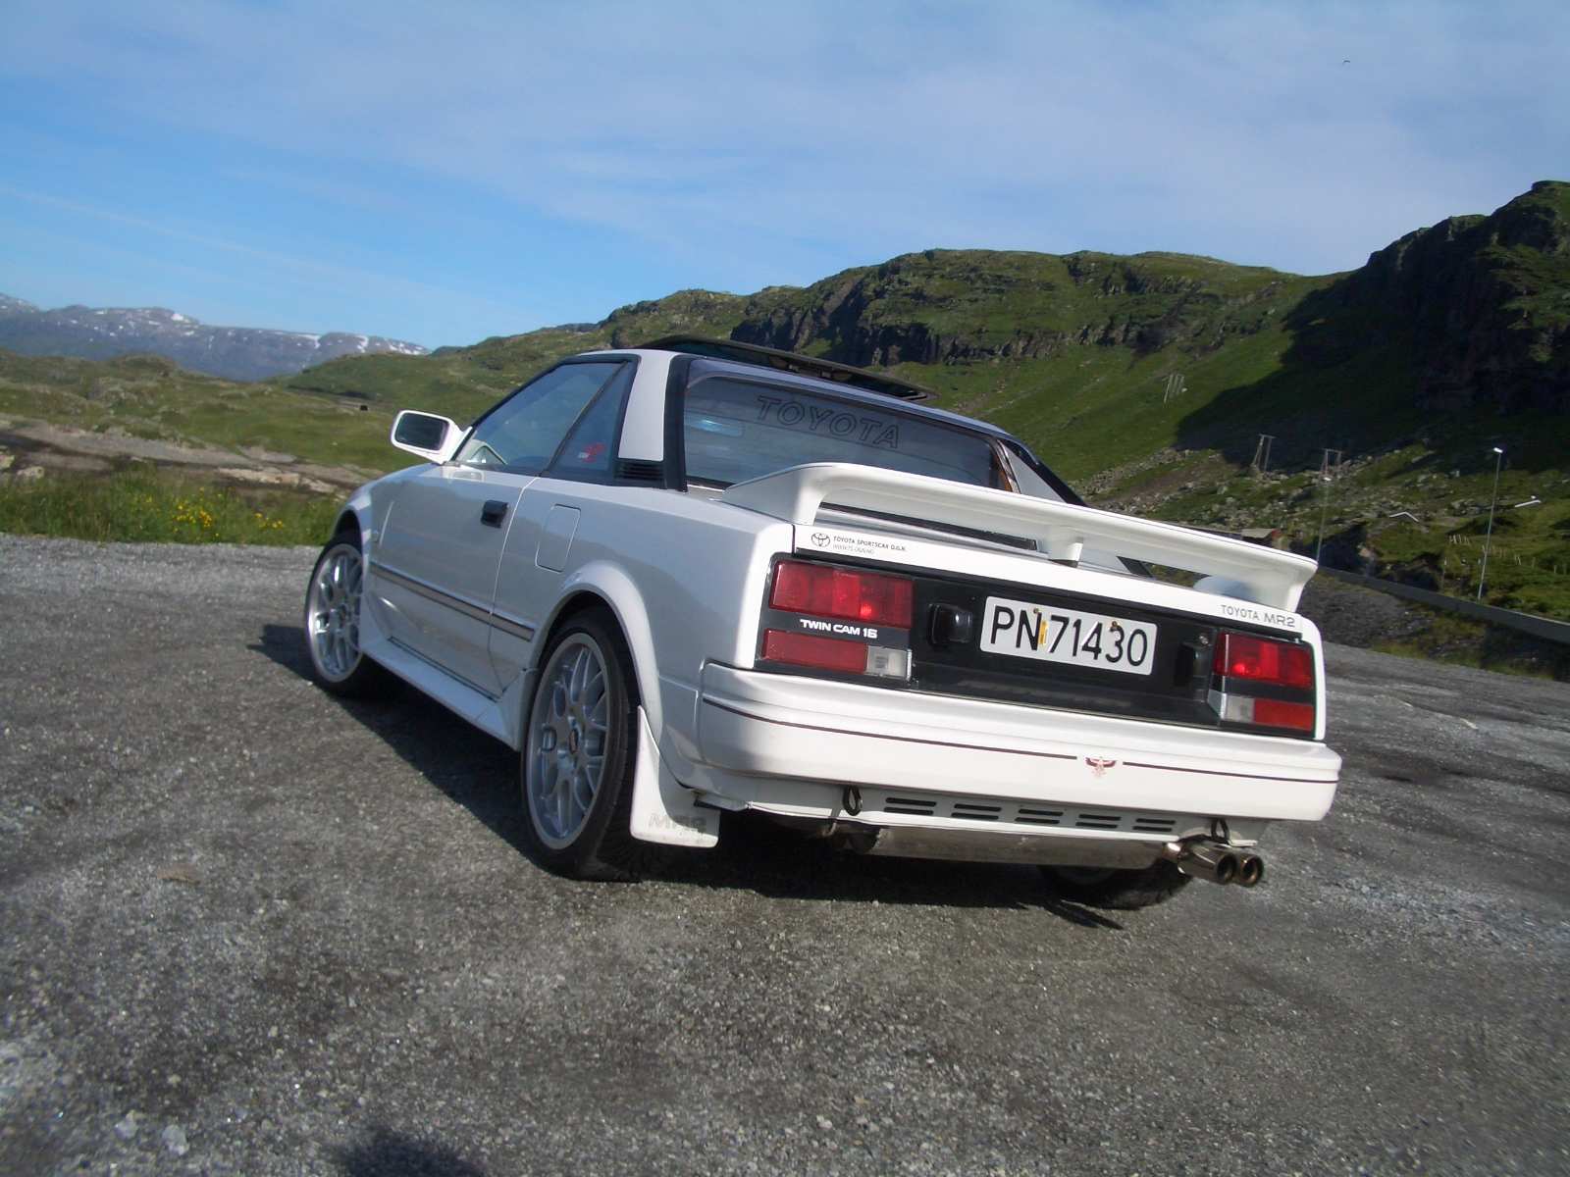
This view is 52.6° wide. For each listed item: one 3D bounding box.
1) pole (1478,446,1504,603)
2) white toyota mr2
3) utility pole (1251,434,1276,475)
[{"bbox_3d":[36.400,-3.295,82.000,0.500,8.000,0.220,8,2,-6],"label":"pole"},{"bbox_3d":[-0.261,-0.020,4.813,1.700,1.260,3.930,9,2,-29],"label":"white toyota mr2"},{"bbox_3d":[138.619,-38.920,460.000,5.200,11.000,0.900,9,2,6],"label":"utility pole"}]

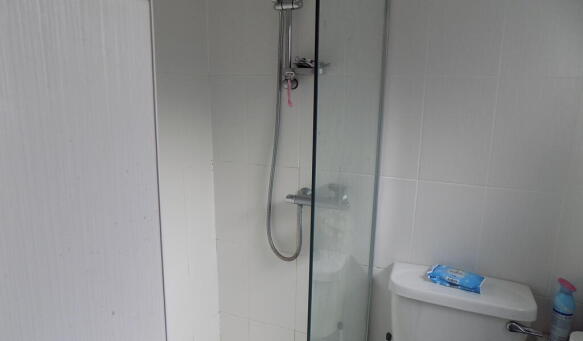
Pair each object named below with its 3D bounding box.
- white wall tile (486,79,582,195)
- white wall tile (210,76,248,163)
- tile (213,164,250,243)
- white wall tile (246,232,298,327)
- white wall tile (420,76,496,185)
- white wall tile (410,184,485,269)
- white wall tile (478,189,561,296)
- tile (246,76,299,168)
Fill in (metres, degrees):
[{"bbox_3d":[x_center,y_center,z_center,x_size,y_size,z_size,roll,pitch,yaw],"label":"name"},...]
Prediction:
[{"bbox_3d":[0.855,-0.125,1.378,0.248,0.397,0.010,5,12,20],"label":"white wall tile"},{"bbox_3d":[-0.286,-0.232,1.805,0.190,0.397,0.010,5,12,20],"label":"white wall tile"},{"bbox_3d":[-0.288,0.160,1.882,0.180,0.397,0.010,5,12,20],"label":"tile"},{"bbox_3d":[-0.093,0.570,1.886,0.248,0.397,0.010,5,12,20],"label":"white wall tile"},{"bbox_3d":[0.622,-0.147,1.466,0.248,0.397,0.010,5,12,20],"label":"white wall tile"},{"bbox_3d":[0.615,0.244,1.545,0.248,0.397,0.010,5,12,20],"label":"white wall tile"},{"bbox_3d":[0.848,0.266,1.457,0.248,0.397,0.010,5,12,20],"label":"white wall tile"},{"bbox_3d":[-0.079,-0.213,1.728,0.248,0.397,0.010,5,12,20],"label":"tile"}]

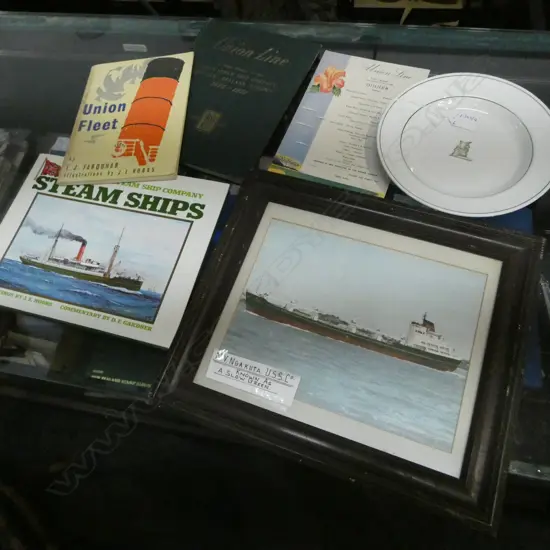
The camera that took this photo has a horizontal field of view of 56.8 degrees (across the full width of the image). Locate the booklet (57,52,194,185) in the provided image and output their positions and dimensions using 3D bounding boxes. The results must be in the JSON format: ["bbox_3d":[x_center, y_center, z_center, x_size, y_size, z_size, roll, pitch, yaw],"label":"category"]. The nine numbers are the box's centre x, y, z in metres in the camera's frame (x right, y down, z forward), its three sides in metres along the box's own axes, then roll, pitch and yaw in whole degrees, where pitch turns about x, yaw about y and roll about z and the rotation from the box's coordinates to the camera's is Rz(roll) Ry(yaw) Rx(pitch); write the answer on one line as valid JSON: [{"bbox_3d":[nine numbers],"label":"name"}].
[{"bbox_3d":[-0.198,-0.219,0.703,0.161,0.010,0.223,-3,61,8],"label":"booklet"}]

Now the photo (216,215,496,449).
[{"bbox_3d":[0.091,0.056,0.603,0.277,0.005,0.210,16,68,14],"label":"photo"}]

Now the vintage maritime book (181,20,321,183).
[{"bbox_3d":[-0.075,-0.276,0.788,0.201,0.012,0.281,21,69,16],"label":"vintage maritime book"}]

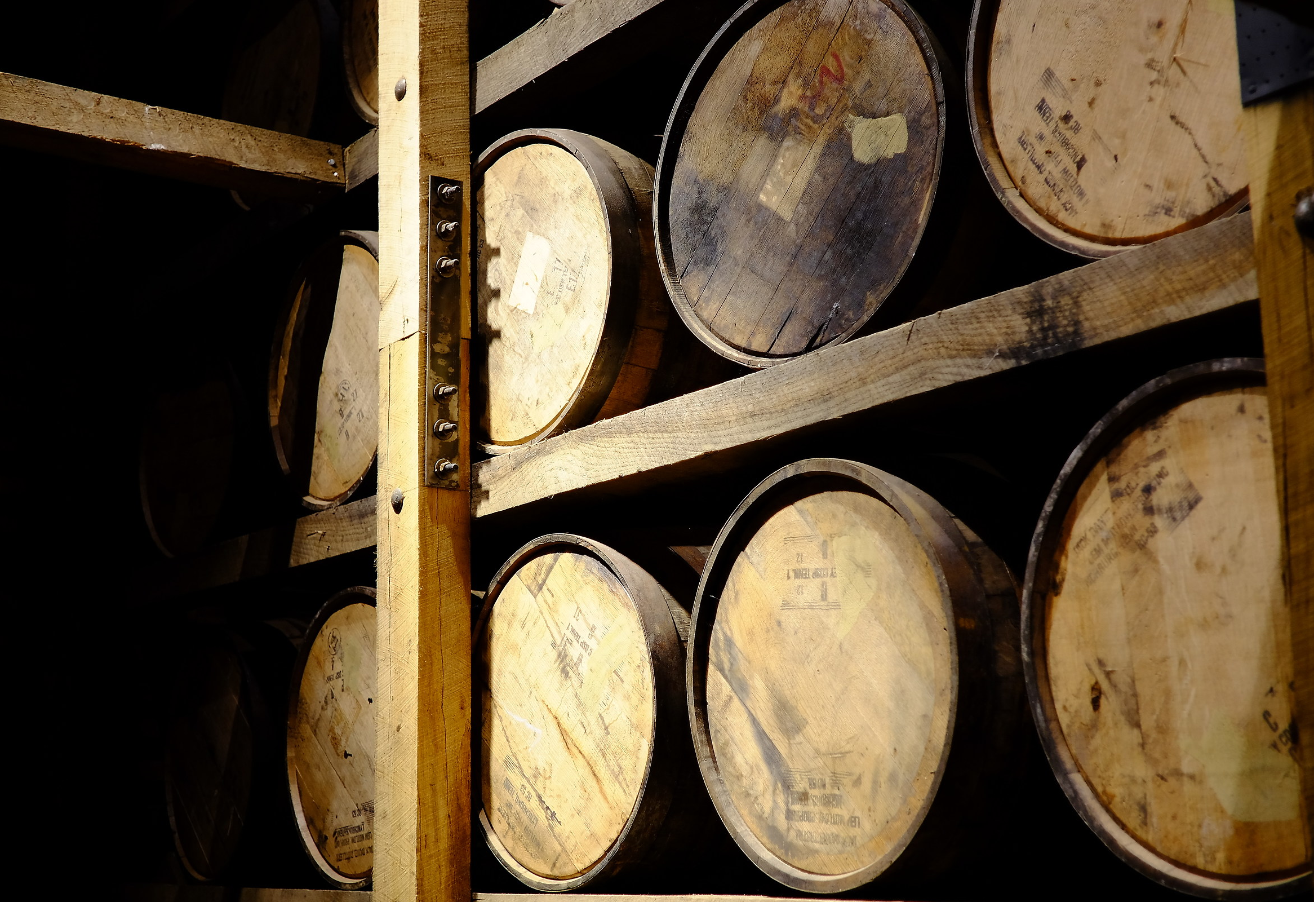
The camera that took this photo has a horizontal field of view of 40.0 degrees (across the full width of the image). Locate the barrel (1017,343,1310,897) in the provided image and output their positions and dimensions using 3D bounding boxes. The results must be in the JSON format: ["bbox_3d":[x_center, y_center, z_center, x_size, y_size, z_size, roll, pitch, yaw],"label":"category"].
[{"bbox_3d":[0.956,0.225,2.142,0.890,0.645,0.645,6,-13,-33],"label":"barrel"}]

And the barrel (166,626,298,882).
[{"bbox_3d":[-0.644,0.718,4.303,0.890,0.645,0.645,6,-13,-35],"label":"barrel"}]

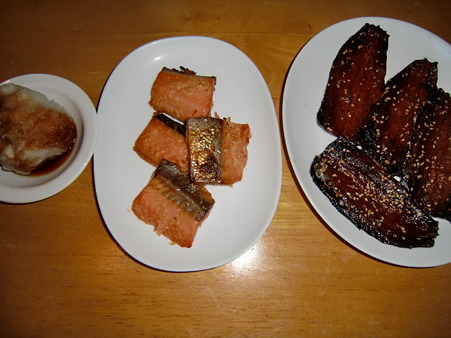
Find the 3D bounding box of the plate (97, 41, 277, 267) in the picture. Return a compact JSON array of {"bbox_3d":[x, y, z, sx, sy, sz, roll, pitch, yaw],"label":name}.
[{"bbox_3d":[-0.041,-0.025,0.344,0.197,0.026,0.260,-4,76,-1],"label":"plate"}]

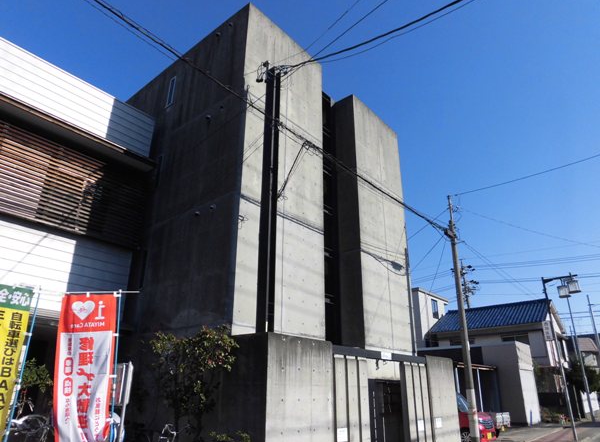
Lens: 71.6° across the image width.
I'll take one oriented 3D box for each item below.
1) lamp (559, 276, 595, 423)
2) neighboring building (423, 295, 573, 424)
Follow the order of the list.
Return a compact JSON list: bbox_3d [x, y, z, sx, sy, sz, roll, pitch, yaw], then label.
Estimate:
[{"bbox_3d":[15.925,6.961,23.012,1.200,7.700,0.500,-17,-28,37],"label":"lamp"},{"bbox_3d":[13.064,9.256,29.082,7.800,7.900,14.800,-17,-28,37],"label":"neighboring building"}]

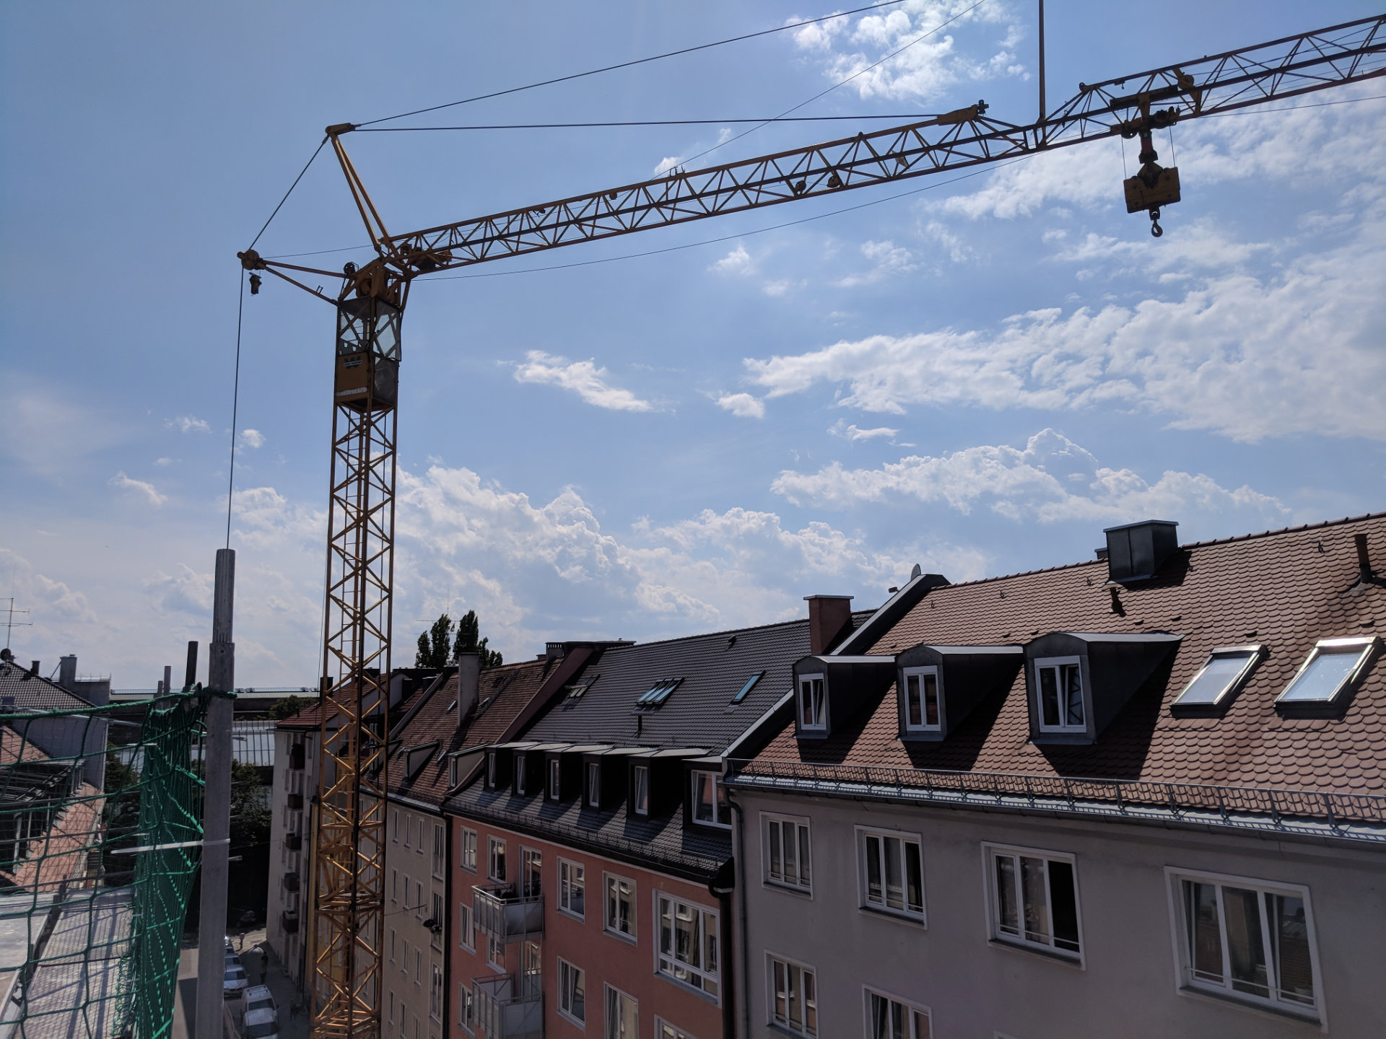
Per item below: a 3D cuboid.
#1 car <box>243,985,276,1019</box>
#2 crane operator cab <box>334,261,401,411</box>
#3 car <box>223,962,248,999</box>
[{"bbox_3d":[-25.751,29.146,61.748,1.800,1.550,4.400,4,-12,-27],"label":"car"},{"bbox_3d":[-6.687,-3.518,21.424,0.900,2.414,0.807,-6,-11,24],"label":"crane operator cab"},{"bbox_3d":[-30.417,30.586,68.805,1.790,1.480,4.300,4,-12,-27],"label":"car"}]

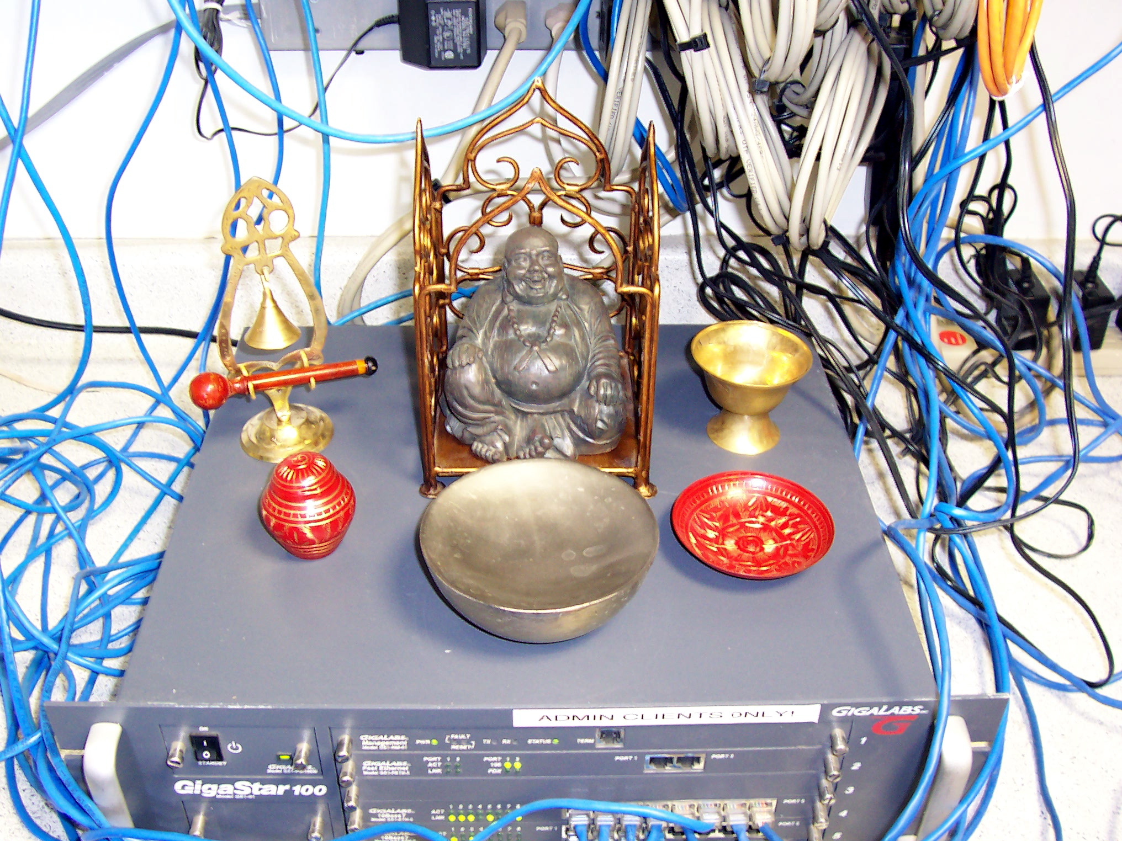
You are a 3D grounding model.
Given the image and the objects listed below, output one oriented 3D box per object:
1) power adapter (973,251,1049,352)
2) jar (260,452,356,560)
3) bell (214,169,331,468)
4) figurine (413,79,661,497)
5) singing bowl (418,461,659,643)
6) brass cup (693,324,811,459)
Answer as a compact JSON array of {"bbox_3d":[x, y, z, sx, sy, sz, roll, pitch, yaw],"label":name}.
[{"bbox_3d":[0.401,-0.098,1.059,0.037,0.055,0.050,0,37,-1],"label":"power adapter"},{"bbox_3d":[-0.142,0.046,0.676,0.053,0.058,0.053,0,37,-1],"label":"jar"},{"bbox_3d":[-0.174,-0.061,0.714,0.069,0.182,0.059,-10,39,-13],"label":"bell"},{"bbox_3d":[-0.014,-0.078,0.712,0.142,0.214,0.136,0,37,-1],"label":"figurine"},{"bbox_3d":[-0.012,0.076,0.643,0.124,0.053,0.124,0,37,-1],"label":"singing bowl"},{"bbox_3d":[0.118,-0.017,0.760,0.073,0.062,0.073,1,37,0],"label":"brass cup"}]

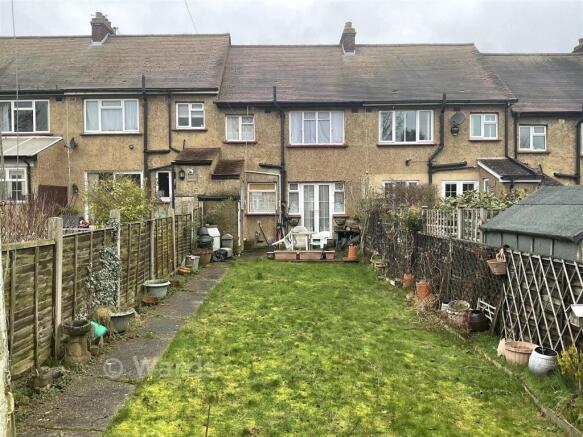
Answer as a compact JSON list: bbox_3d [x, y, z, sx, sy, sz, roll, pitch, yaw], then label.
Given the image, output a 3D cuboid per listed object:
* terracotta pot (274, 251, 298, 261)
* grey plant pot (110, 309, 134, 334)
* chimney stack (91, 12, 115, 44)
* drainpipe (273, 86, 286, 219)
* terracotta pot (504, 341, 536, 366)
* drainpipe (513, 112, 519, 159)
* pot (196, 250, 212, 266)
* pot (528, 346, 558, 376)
[{"bbox_3d":[-0.127,0.943,12.454,0.599,0.203,0.223,-1,1,0],"label":"terracotta pot"},{"bbox_3d":[-2.199,1.340,6.354,0.304,0.259,0.304,-1,1,0],"label":"grey plant pot"},{"bbox_3d":[-8.095,-8.026,21.119,0.507,1.410,1.370,-1,1,0],"label":"chimney stack"},{"bbox_3d":[-0.419,-2.043,17.500,0.420,5.400,0.280,0,1,0],"label":"drainpipe"},{"bbox_3d":[2.679,1.593,5.700,0.400,0.230,0.400,0,1,0],"label":"terracotta pot"},{"bbox_3d":[7.974,-2.934,17.367,0.091,1.604,0.091,-1,1,0],"label":"drainpipe"},{"bbox_3d":[-2.245,1.019,12.600,0.440,0.400,0.440,0,1,0],"label":"pot"},{"bbox_3d":[2.604,1.478,5.046,0.279,0.254,0.279,0,1,0],"label":"pot"}]

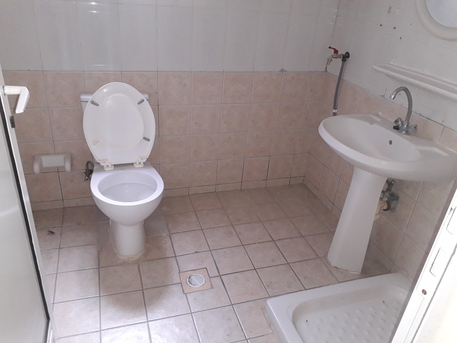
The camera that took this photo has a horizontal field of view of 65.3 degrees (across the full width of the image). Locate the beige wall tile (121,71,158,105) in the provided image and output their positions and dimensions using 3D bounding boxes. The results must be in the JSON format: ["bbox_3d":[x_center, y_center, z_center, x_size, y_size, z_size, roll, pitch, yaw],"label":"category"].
[{"bbox_3d":[-0.513,-0.484,2.095,0.199,0.200,0.010,-5,30,-18],"label":"beige wall tile"}]

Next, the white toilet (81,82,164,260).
[{"bbox_3d":[-0.562,-0.020,1.919,0.370,0.854,0.640,-5,30,-18],"label":"white toilet"}]

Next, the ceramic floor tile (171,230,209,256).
[{"bbox_3d":[-0.227,0.420,2.094,0.200,0.010,0.200,-5,30,-18],"label":"ceramic floor tile"}]

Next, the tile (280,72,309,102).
[{"bbox_3d":[0.438,-0.558,2.381,0.198,0.198,0.010,-5,30,-18],"label":"tile"}]

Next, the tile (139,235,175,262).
[{"bbox_3d":[-0.419,0.438,2.040,0.200,0.009,0.198,-5,30,-18],"label":"tile"}]

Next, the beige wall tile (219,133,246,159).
[{"bbox_3d":[0.028,-0.177,2.471,0.199,0.200,0.010,-5,30,-18],"label":"beige wall tile"}]

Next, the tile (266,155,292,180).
[{"bbox_3d":[0.391,-0.032,2.668,0.200,0.200,0.010,-5,30,-18],"label":"tile"}]

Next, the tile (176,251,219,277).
[{"bbox_3d":[-0.166,0.512,1.926,0.200,0.010,0.200,-5,30,-18],"label":"tile"}]

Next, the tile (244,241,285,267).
[{"bbox_3d":[0.215,0.484,2.064,0.200,0.009,0.198,-5,30,-18],"label":"tile"}]

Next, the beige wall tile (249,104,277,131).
[{"bbox_3d":[0.235,-0.371,2.437,0.200,0.200,0.010,-5,30,-18],"label":"beige wall tile"}]

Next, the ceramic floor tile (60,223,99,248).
[{"bbox_3d":[-0.856,0.375,2.070,0.199,0.012,0.198,-5,30,-18],"label":"ceramic floor tile"}]

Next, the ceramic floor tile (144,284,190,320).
[{"bbox_3d":[-0.295,0.623,1.706,0.199,0.012,0.198,-5,30,-18],"label":"ceramic floor tile"}]

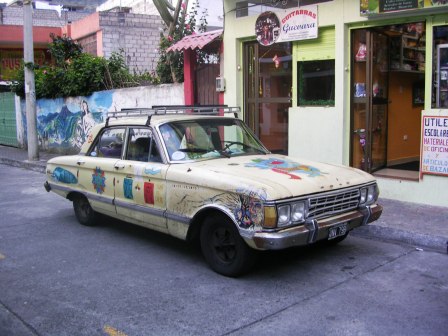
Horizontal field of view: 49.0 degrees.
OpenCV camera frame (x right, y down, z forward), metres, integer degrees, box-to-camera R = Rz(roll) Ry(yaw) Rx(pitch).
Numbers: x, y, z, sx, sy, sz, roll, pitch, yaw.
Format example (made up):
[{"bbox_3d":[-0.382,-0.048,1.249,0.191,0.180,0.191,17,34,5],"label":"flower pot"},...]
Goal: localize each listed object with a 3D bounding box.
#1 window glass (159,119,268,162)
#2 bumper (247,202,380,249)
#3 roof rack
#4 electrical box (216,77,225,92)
[{"bbox_3d":[-0.088,-0.335,5.768,1.480,0.420,0.440,-7,10,-42],"label":"window glass"},{"bbox_3d":[0.991,0.510,4.705,1.740,0.220,0.340,-7,10,-42],"label":"bumper"},{"bbox_3d":[-0.653,-0.669,6.340,1.300,0.250,1.280,-7,10,-42],"label":"roof rack"},{"bbox_3d":[-0.060,-1.677,9.900,0.115,0.300,0.155,-7,10,-43],"label":"electrical box"}]

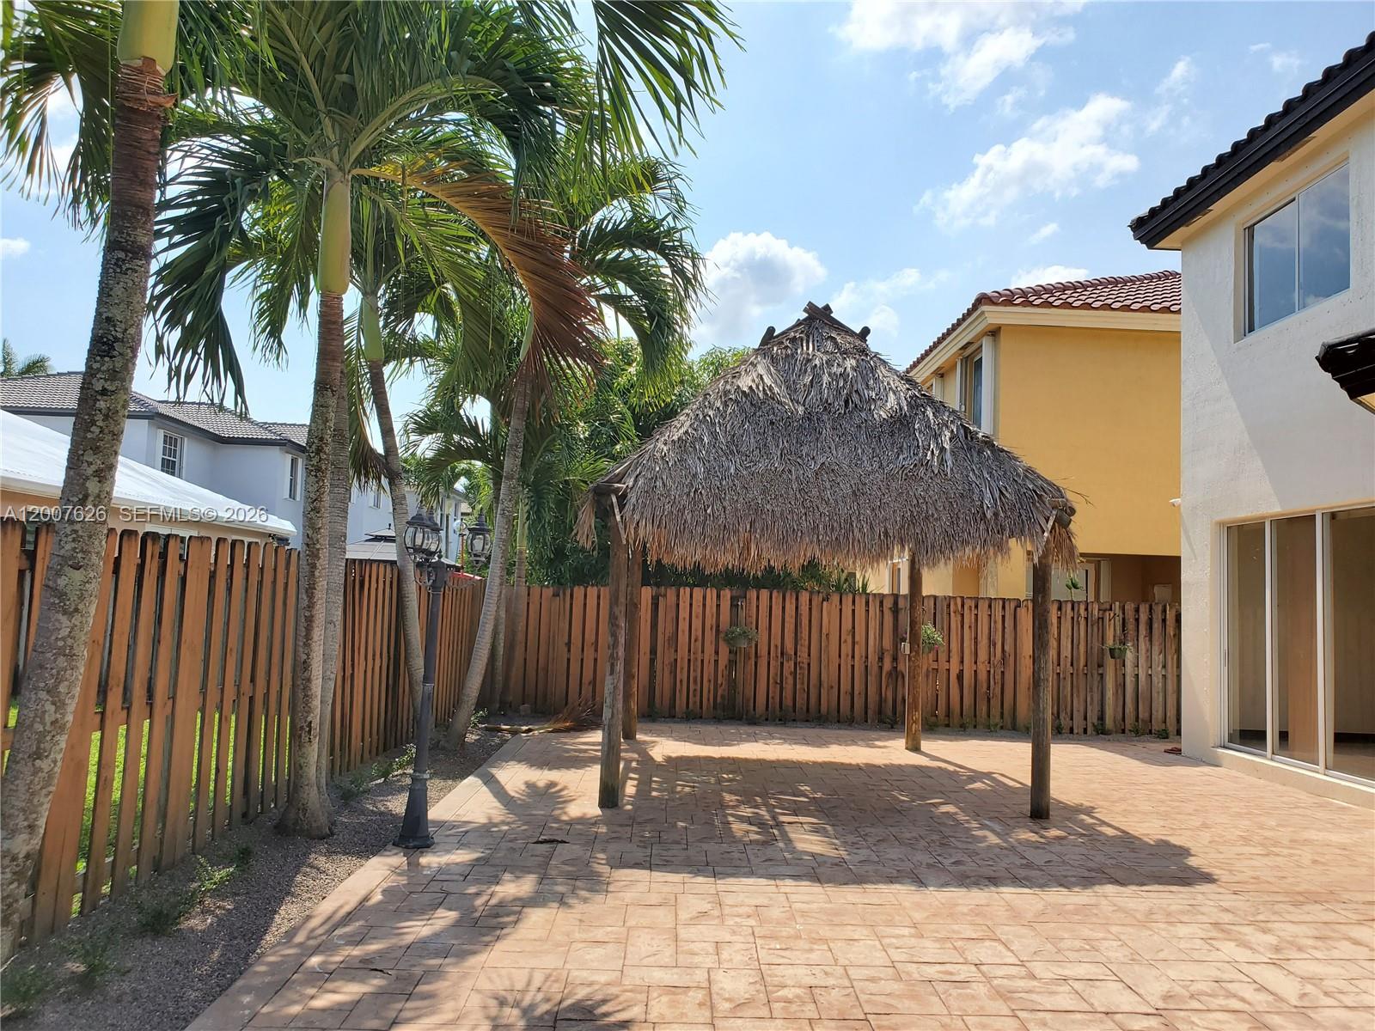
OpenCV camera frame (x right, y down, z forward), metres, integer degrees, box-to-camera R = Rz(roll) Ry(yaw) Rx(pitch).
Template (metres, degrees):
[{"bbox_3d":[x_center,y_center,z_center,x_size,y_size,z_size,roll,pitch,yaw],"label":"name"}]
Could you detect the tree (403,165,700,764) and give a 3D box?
[{"bbox_3d":[-1.483,-0.836,11.441,3.297,6.657,3.500,2,-5,-1],"label":"tree"}]

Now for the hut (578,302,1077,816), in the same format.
[{"bbox_3d":[1.159,0.235,10.266,4.192,4.534,4.778,2,-5,-1],"label":"hut"}]

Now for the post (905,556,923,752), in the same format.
[{"bbox_3d":[2.664,1.536,12.118,0.155,2.390,0.155,2,-5,-1],"label":"post"}]

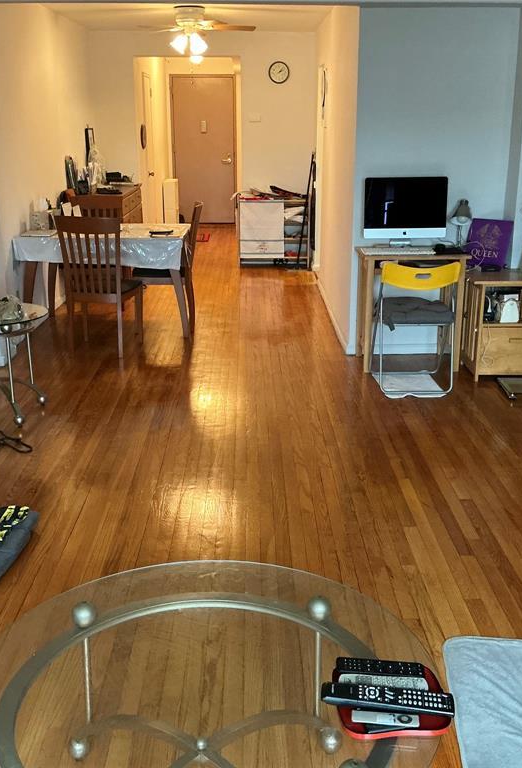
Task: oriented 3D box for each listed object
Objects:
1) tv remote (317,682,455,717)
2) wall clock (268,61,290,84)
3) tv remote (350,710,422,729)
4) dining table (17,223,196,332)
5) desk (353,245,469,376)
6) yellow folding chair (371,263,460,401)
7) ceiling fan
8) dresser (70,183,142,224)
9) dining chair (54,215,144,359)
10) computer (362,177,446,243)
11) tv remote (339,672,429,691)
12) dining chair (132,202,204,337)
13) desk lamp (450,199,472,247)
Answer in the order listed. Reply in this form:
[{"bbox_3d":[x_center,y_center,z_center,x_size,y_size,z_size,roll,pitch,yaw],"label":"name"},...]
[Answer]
[{"bbox_3d":[0.225,0.561,1.468,0.226,0.026,0.046,2,17,8],"label":"tv remote"},{"bbox_3d":[0.185,-3.161,8.415,0.225,0.230,0.040,0,17,0],"label":"wall clock"},{"bbox_3d":[0.231,0.625,1.541,0.124,0.009,0.032,1,17,4],"label":"tv remote"},{"bbox_3d":[-1.166,-0.809,6.402,1.210,0.745,0.890,0,17,-1],"label":"dining table"},{"bbox_3d":[0.944,-0.477,5.235,0.640,0.710,0.490,0,17,0],"label":"desk"},{"bbox_3d":[0.909,-0.377,4.946,0.450,0.760,0.470,0,17,-1],"label":"yellow folding chair"},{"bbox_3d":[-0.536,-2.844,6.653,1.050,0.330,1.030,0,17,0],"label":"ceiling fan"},{"bbox_3d":[-1.539,-1.524,8.491,0.490,0.890,1.400,0,17,-1],"label":"dresser"},{"bbox_3d":[-1.070,-0.674,5.547,0.440,0.915,0.480,4,17,12],"label":"dining chair"},{"bbox_3d":[0.912,-1.089,5.272,0.530,0.450,0.180,-1,17,-3],"label":"computer"},{"bbox_3d":[0.242,0.600,1.636,0.170,0.020,0.046,1,17,5],"label":"tv remote"},{"bbox_3d":[-0.691,-0.873,6.273,0.510,0.940,0.440,0,17,-1],"label":"dining chair"},{"bbox_3d":[1.242,-0.989,5.159,0.140,0.305,0.170,2,17,7],"label":"desk lamp"}]

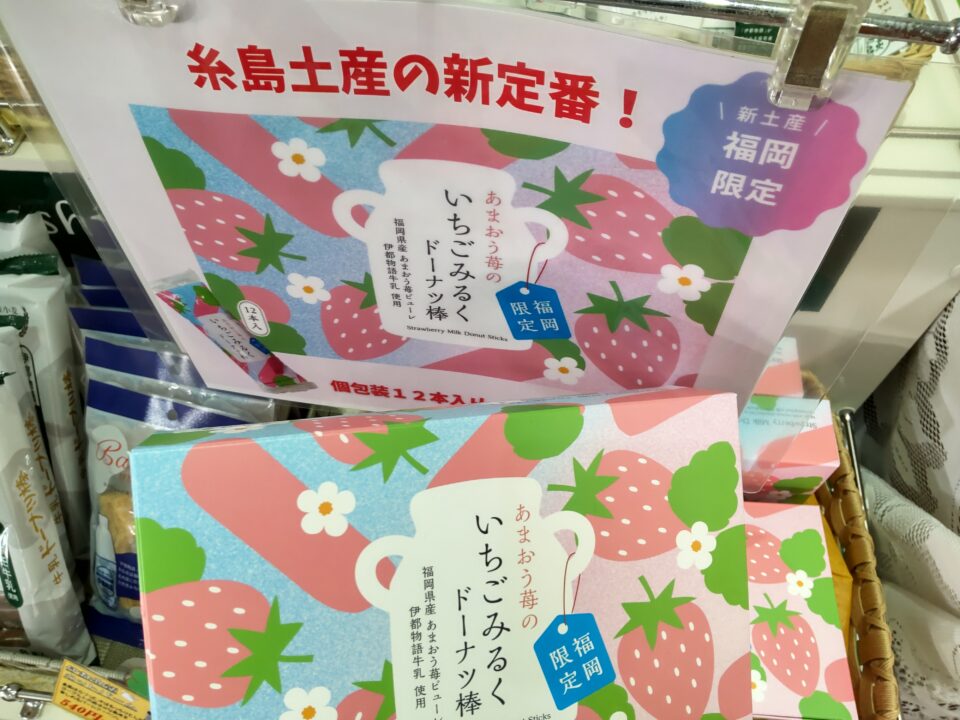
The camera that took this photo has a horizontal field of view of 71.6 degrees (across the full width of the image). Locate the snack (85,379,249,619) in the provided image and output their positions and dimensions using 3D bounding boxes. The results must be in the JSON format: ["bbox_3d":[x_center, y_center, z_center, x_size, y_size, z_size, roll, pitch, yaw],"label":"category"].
[{"bbox_3d":[-0.211,0.120,0.456,0.127,0.205,0.036,15,23,3],"label":"snack"}]

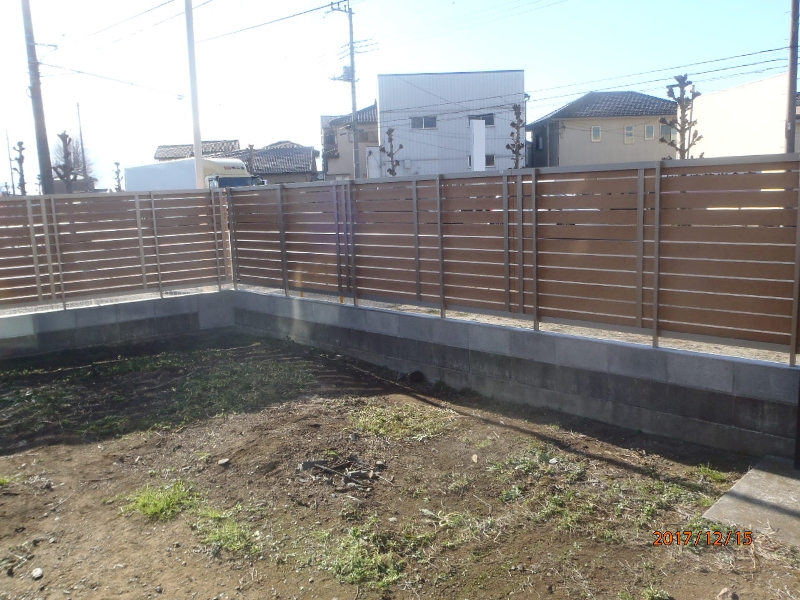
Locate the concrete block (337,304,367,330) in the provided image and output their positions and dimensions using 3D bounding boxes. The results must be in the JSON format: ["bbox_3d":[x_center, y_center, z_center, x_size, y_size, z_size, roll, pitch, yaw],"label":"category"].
[{"bbox_3d":[-0.410,0.173,6.246,0.390,0.190,0.120,7,13,44],"label":"concrete block"}]

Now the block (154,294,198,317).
[{"bbox_3d":[-2.571,0.065,7.353,0.395,0.195,0.120,-8,11,-34],"label":"block"}]

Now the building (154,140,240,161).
[{"bbox_3d":[-22.582,-14.042,74.104,9.600,7.555,7.800,-2,9,0],"label":"building"}]

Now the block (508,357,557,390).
[{"bbox_3d":[1.039,0.541,4.910,0.395,0.195,0.120,7,13,43],"label":"block"}]

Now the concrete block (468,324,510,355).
[{"bbox_3d":[0.741,0.310,5.150,0.395,0.195,0.120,7,13,43],"label":"concrete block"}]

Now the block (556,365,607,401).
[{"bbox_3d":[1.327,0.576,4.627,0.390,0.190,0.120,7,13,44],"label":"block"}]

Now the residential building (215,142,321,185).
[{"bbox_3d":[-11.455,-10.567,55.943,8.800,5.900,8.000,-2,10,0],"label":"residential building"}]

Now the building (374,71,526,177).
[{"bbox_3d":[3.252,-10.897,45.866,9.400,8.616,7.500,-3,9,-3],"label":"building"}]

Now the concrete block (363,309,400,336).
[{"bbox_3d":[-0.122,0.208,5.971,0.390,0.190,0.120,7,13,44],"label":"concrete block"}]

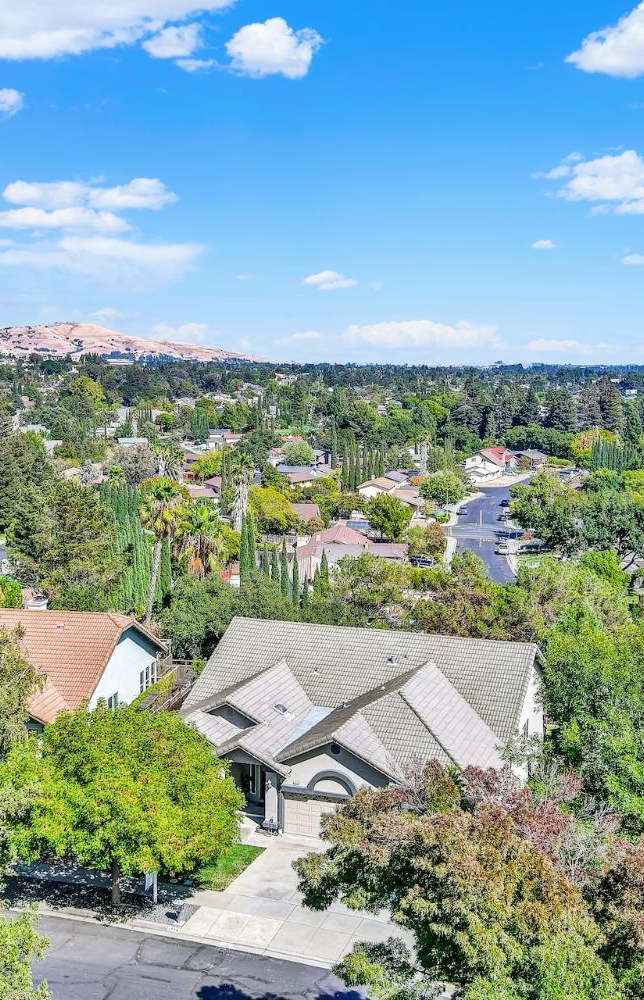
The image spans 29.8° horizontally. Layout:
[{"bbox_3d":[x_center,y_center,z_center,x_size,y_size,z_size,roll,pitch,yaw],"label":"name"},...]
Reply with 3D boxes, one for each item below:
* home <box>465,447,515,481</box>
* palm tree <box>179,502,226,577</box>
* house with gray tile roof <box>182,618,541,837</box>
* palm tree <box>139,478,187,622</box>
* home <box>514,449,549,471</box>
[{"bbox_3d":[53.364,-11.236,388.269,15.500,8.300,16.000,1,6,2],"label":"home"},{"bbox_3d":[-12.486,8.656,125.931,5.000,16.930,5.000,0,6,0],"label":"palm tree"},{"bbox_3d":[0.983,12.160,70.013,20.164,6.787,22.426,3,7,22],"label":"house with gray tile roof"},{"bbox_3d":[-16.692,7.296,123.056,4.900,19.207,4.900,0,6,0],"label":"palm tree"},{"bbox_3d":[76.338,-15.075,438.979,14.000,5.700,13.000,2,6,12],"label":"home"}]

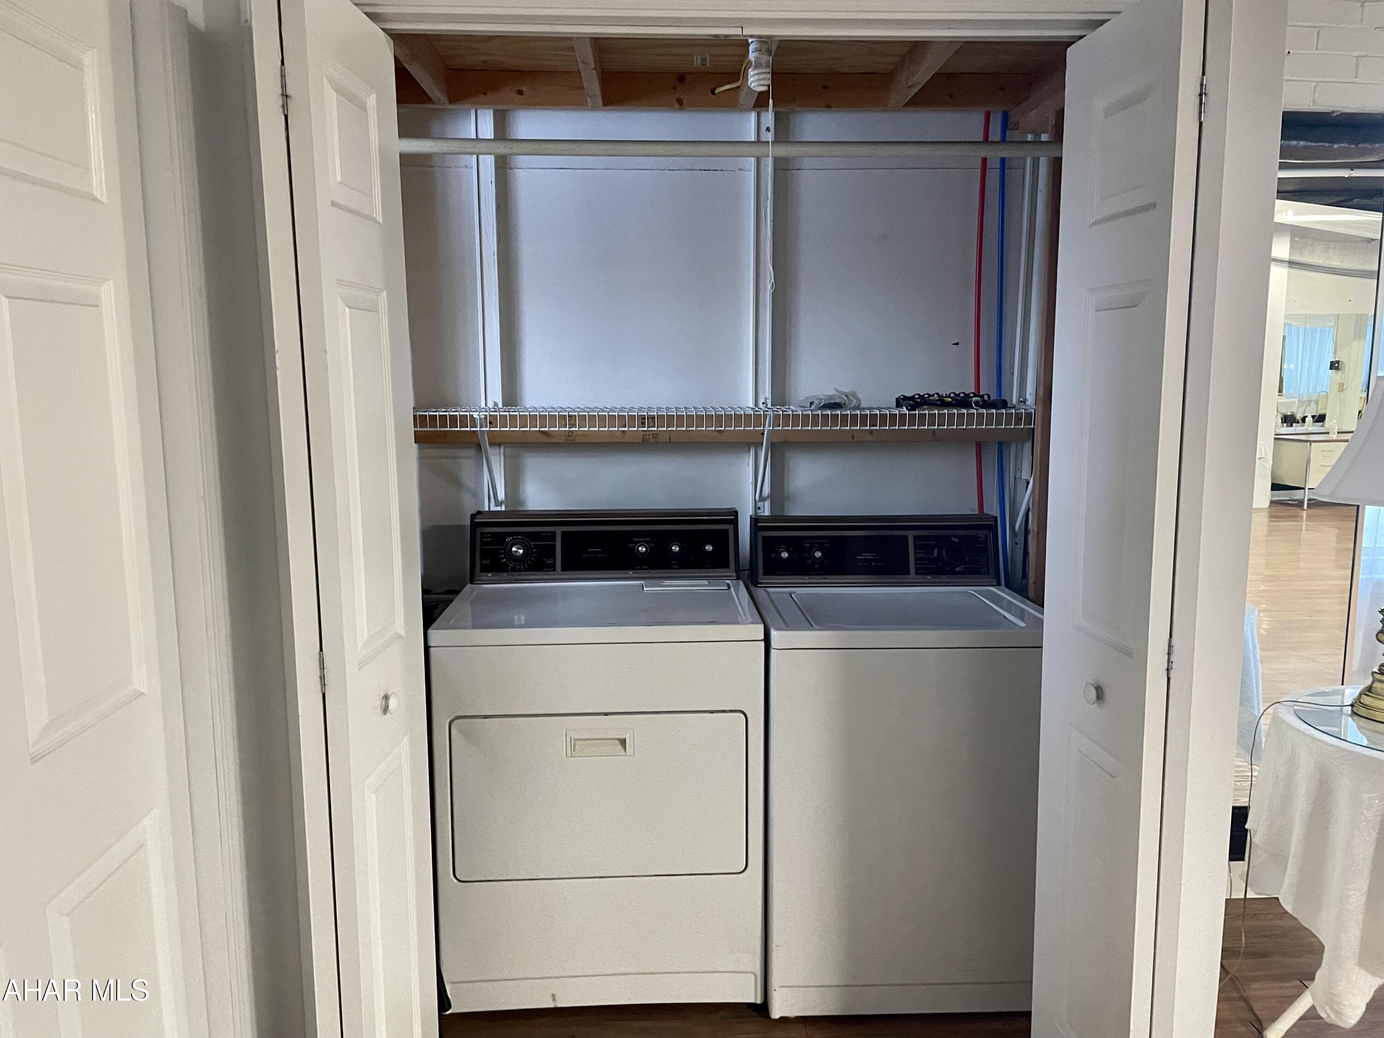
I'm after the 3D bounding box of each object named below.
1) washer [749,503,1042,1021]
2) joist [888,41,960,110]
[{"bbox_3d":[0.503,0.565,2.647,0.675,1.089,0.660,0,7,-1],"label":"washer"},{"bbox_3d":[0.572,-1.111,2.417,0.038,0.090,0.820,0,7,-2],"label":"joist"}]

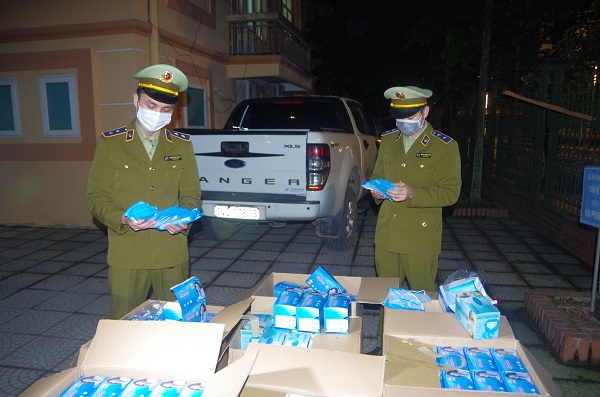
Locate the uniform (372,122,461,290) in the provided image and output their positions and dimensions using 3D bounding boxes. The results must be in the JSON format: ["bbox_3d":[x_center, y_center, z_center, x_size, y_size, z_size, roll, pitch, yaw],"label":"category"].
[{"bbox_3d":[0.727,0.270,2.934,0.510,1.450,0.360,7,12,39],"label":"uniform"}]

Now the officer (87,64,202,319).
[{"bbox_3d":[-0.819,0.207,2.425,0.570,1.810,0.440,-4,10,-22],"label":"officer"}]

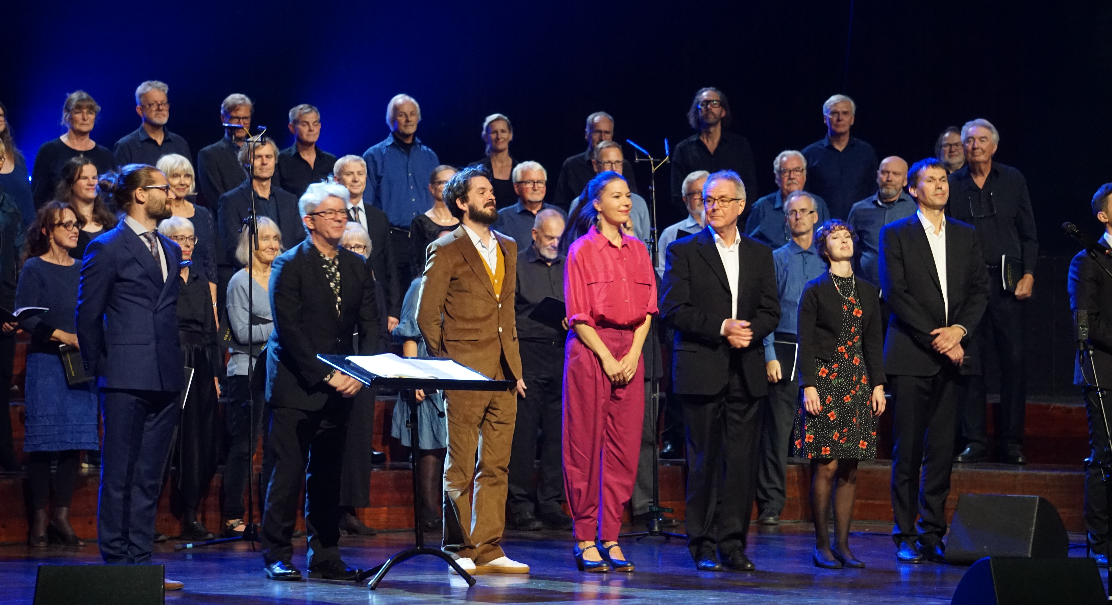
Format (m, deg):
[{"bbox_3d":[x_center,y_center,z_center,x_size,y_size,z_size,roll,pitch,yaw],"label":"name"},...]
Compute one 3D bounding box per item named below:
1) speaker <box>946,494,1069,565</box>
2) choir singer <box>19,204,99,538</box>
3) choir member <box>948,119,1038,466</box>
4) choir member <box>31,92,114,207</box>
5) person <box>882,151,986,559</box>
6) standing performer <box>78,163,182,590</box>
[{"bbox_3d":[2.070,1.035,20.020,0.400,0.310,0.520,0,0,27],"label":"speaker"},{"bbox_3d":[-2.463,0.349,21.760,0.450,1.690,0.350,0,0,-30],"label":"choir singer"},{"bbox_3d":[2.354,-0.061,23.700,0.530,1.870,0.360,0,0,12],"label":"choir member"},{"bbox_3d":[-2.575,-0.306,23.400,0.470,1.651,0.310,0,0,-14],"label":"choir member"},{"bbox_3d":[1.747,0.262,20.200,0.500,1.860,0.350,0,0,-22],"label":"person"},{"bbox_3d":[-1.805,0.300,18.600,0.380,1.790,0.480,0,0,42],"label":"standing performer"}]

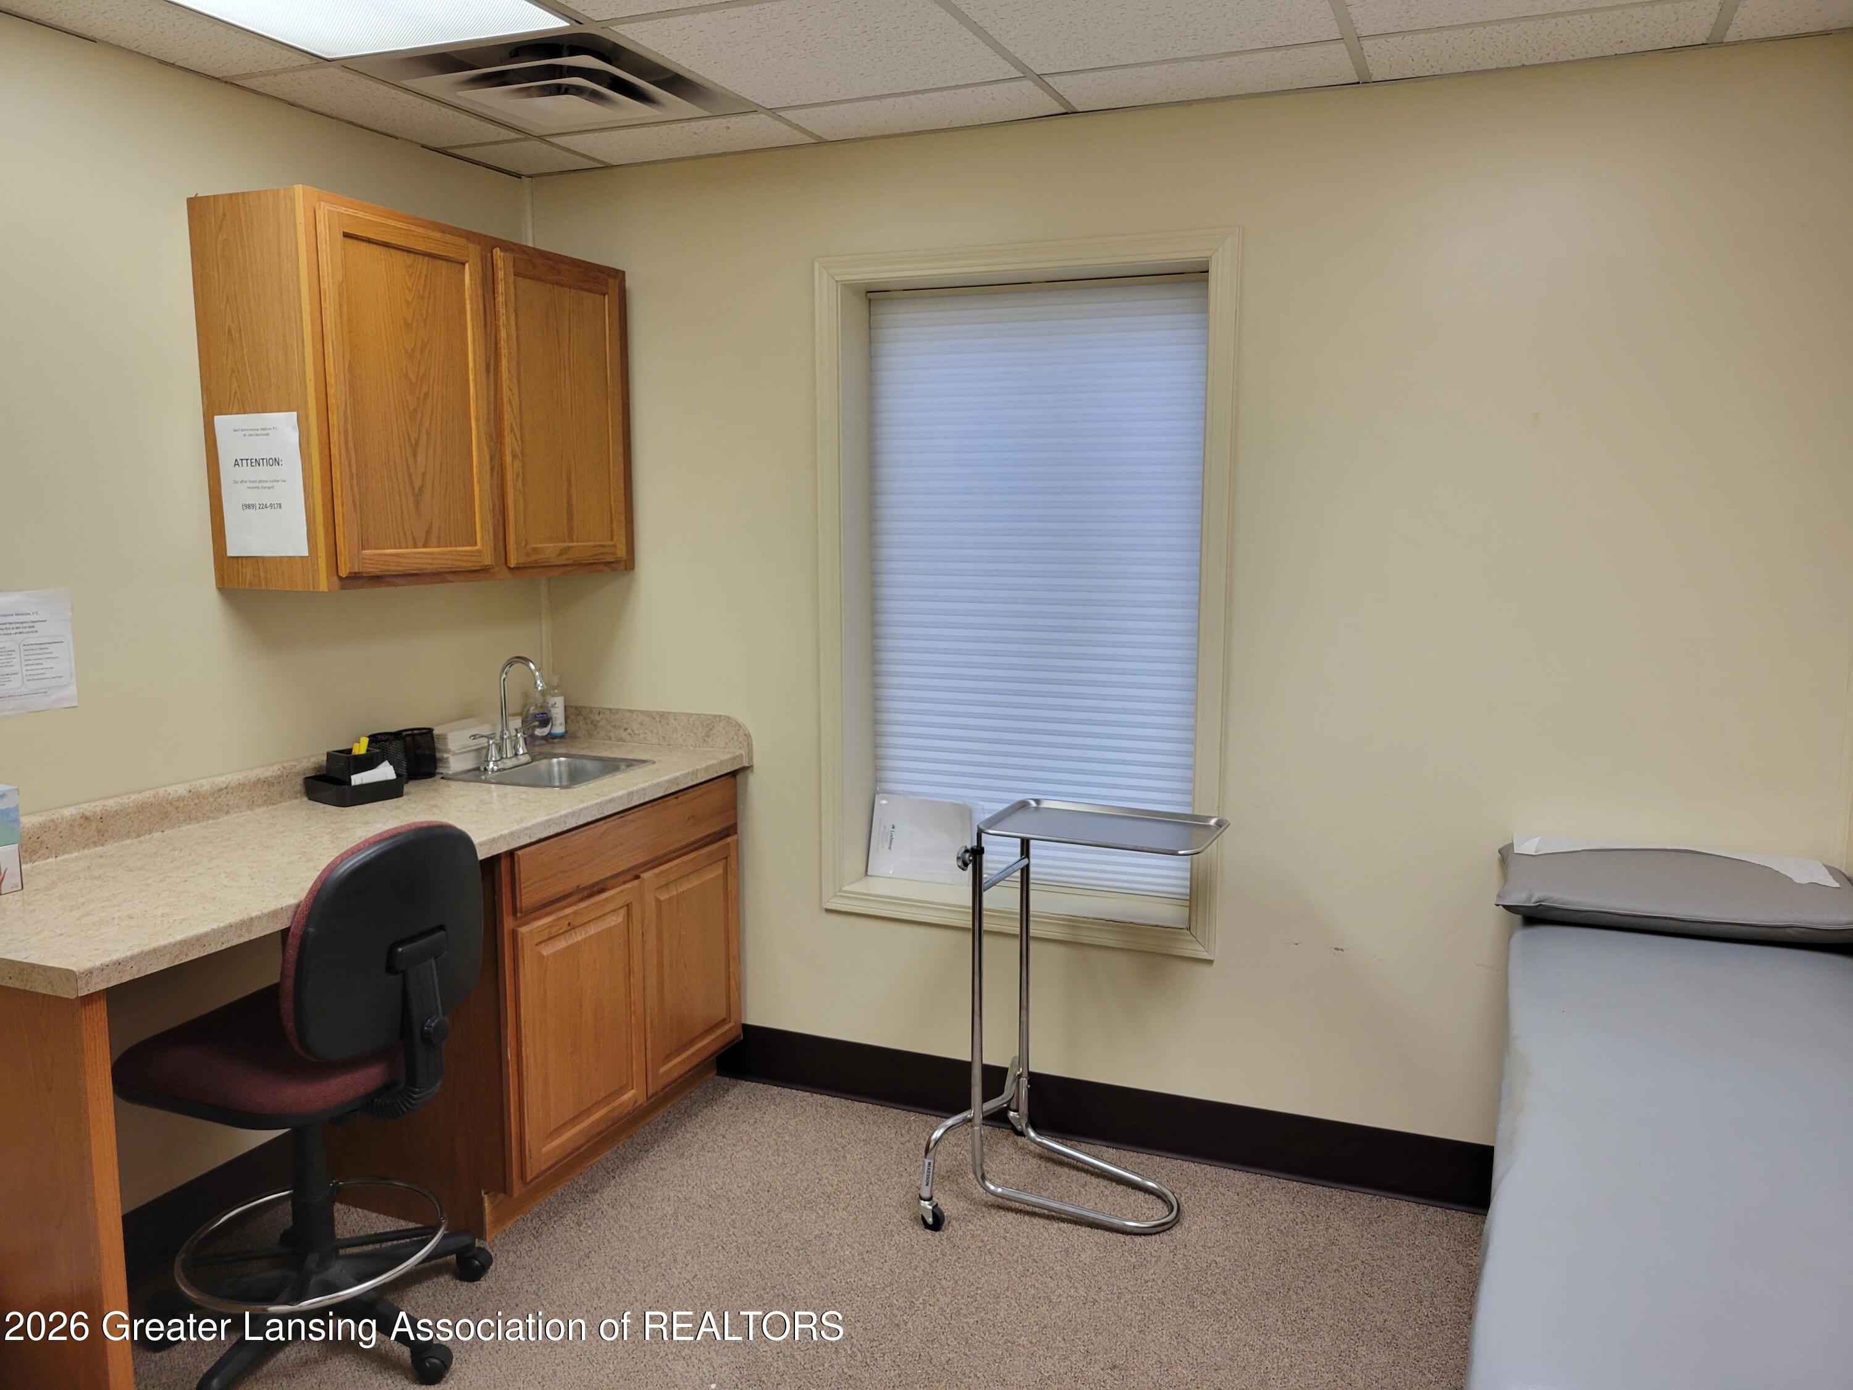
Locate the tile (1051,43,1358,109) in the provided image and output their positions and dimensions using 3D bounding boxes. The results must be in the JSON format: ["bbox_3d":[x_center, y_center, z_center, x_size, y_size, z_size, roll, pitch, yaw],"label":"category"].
[{"bbox_3d":[0.552,-1.238,2.781,0.602,0.018,0.297,3,9,23],"label":"tile"}]

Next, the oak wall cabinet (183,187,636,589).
[{"bbox_3d":[-1.097,-0.647,3.169,0.307,0.758,1.018,3,9,23],"label":"oak wall cabinet"}]

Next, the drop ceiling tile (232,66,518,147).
[{"bbox_3d":[-1.155,-1.269,3.007,0.266,0.018,0.587,3,9,23],"label":"drop ceiling tile"}]

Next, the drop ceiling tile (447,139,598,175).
[{"bbox_3d":[-0.981,-1.326,3.418,0.266,0.018,0.297,3,9,23],"label":"drop ceiling tile"}]

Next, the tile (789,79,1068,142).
[{"bbox_3d":[-0.011,-1.270,3.015,0.602,0.018,0.297,3,9,23],"label":"tile"}]

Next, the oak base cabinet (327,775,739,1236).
[{"bbox_3d":[-0.937,0.638,3.330,0.614,0.855,0.923,3,9,23],"label":"oak base cabinet"}]

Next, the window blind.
[{"bbox_3d":[0.256,-0.242,3.370,0.867,1.462,0.045,3,9,23],"label":"window blind"}]

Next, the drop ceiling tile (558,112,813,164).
[{"bbox_3d":[-0.573,-1.302,3.249,0.602,0.018,0.297,3,9,23],"label":"drop ceiling tile"}]

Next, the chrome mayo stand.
[{"bbox_3d":[0.335,0.691,2.987,0.570,0.845,0.540,3,9,23],"label":"chrome mayo stand"}]

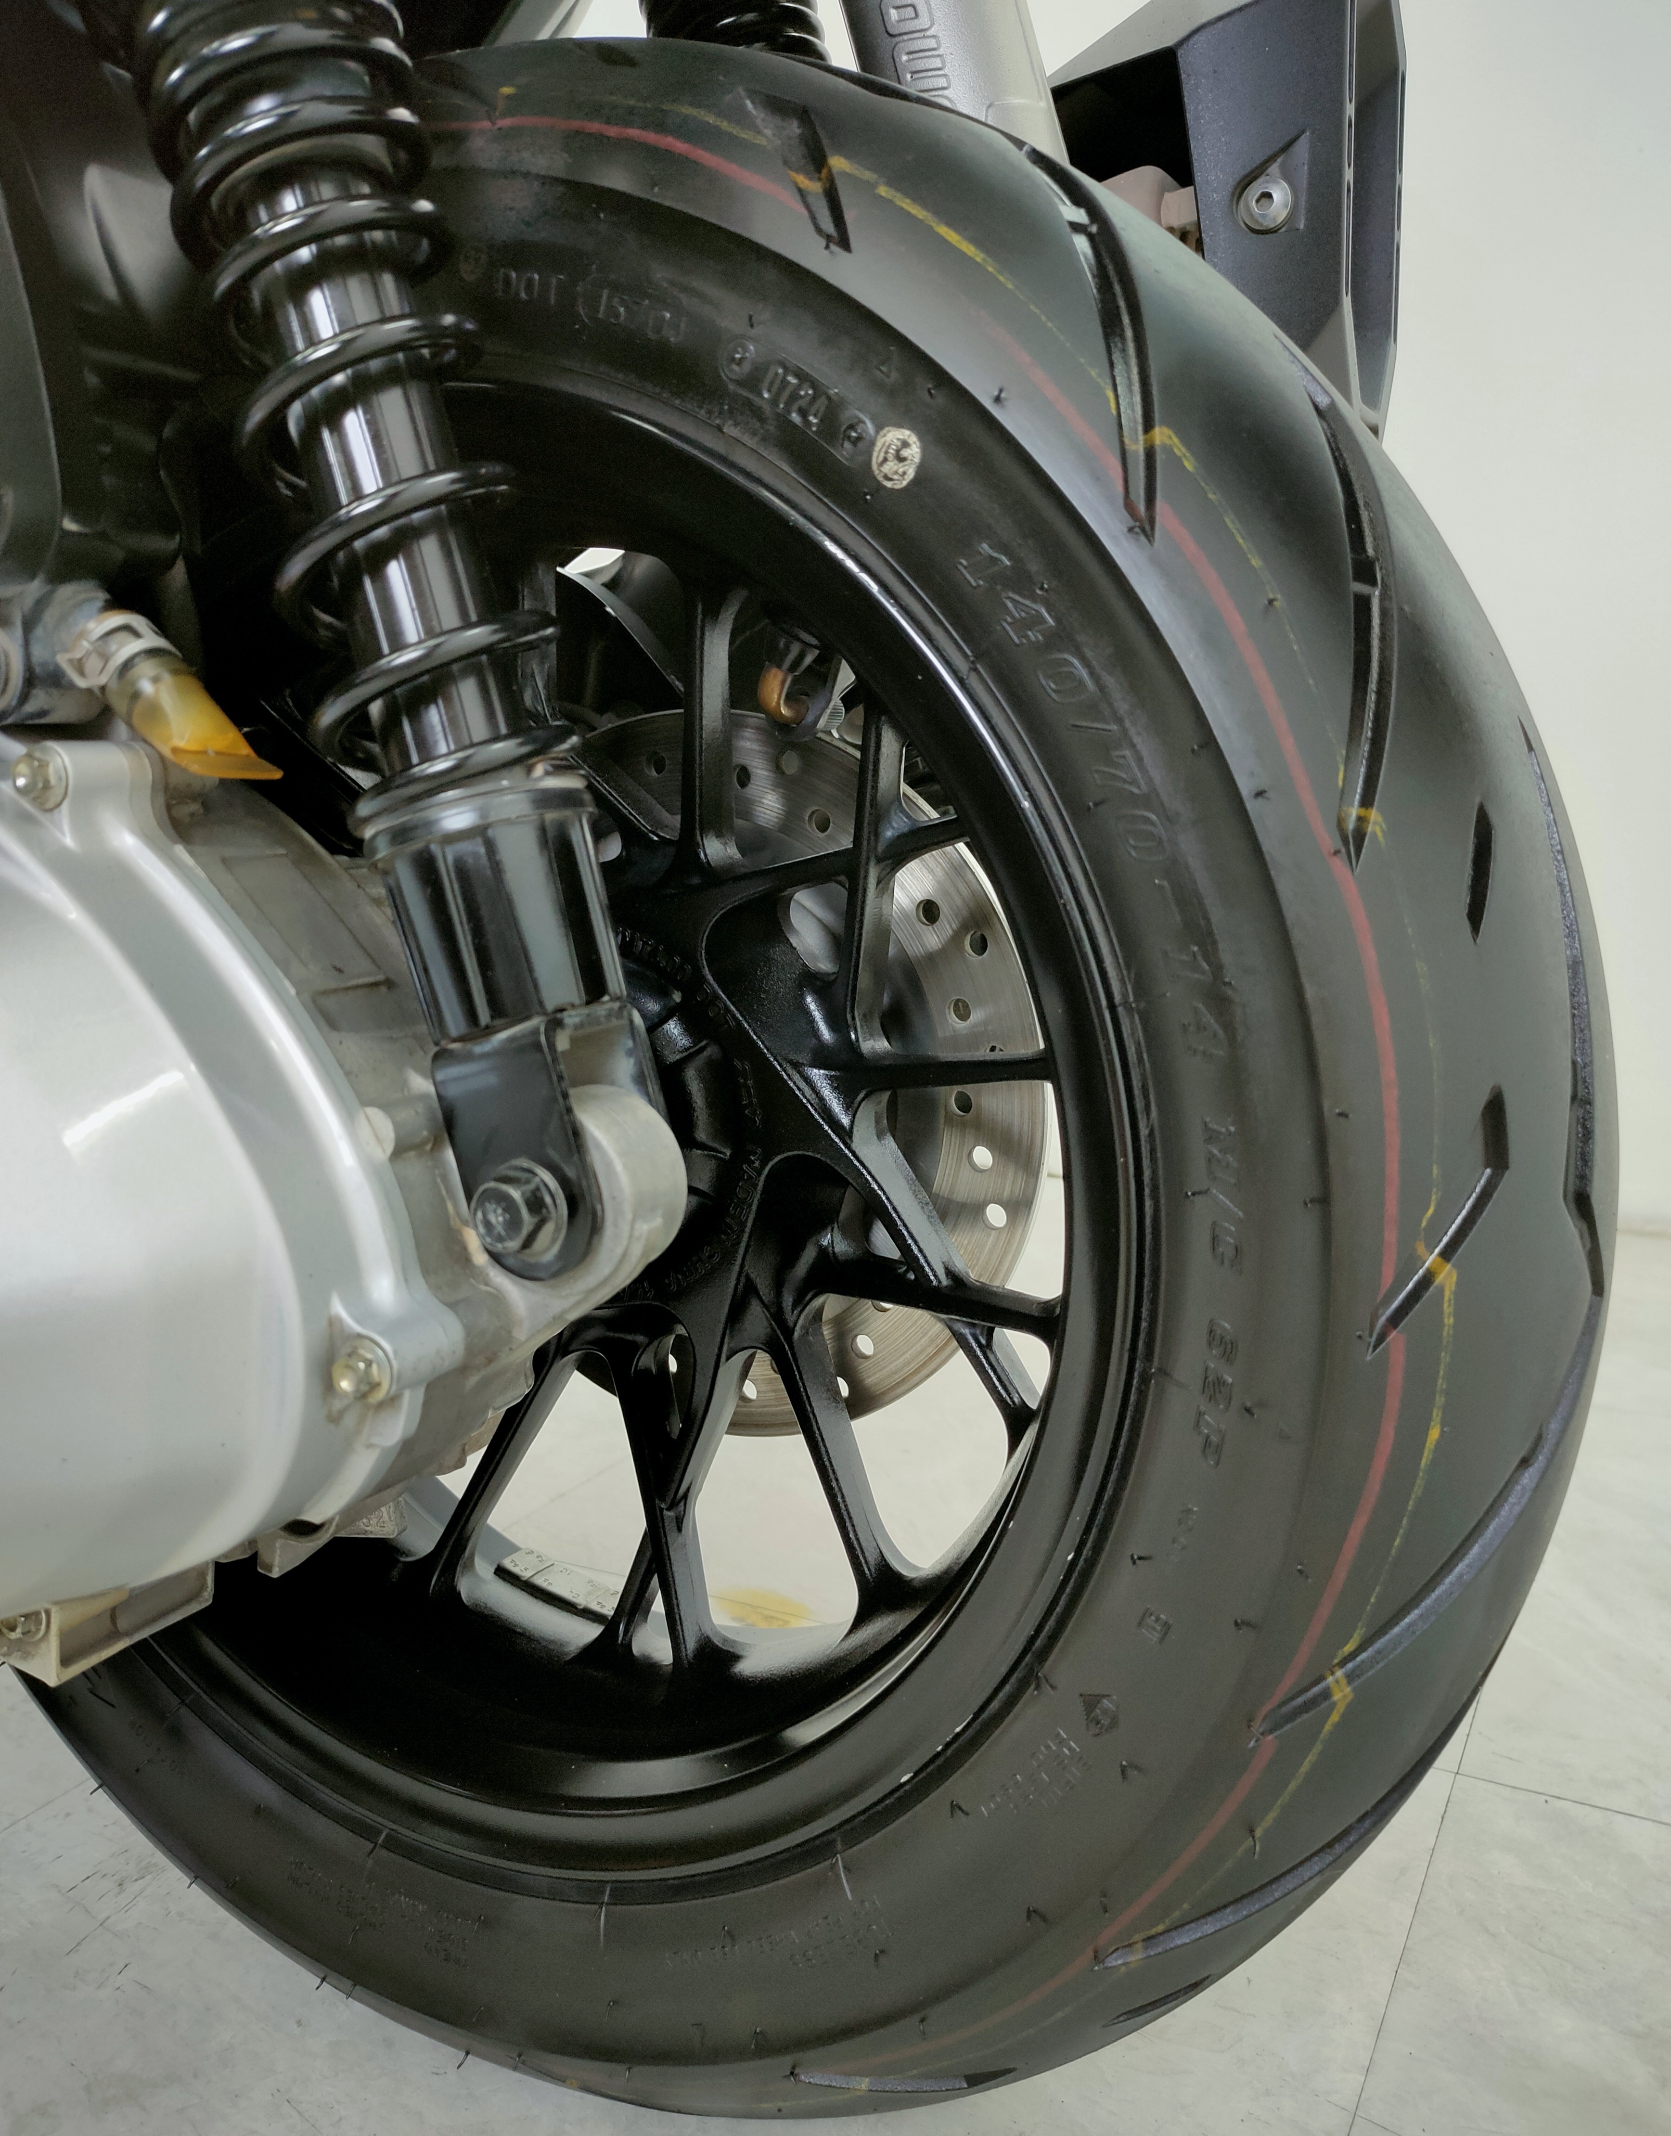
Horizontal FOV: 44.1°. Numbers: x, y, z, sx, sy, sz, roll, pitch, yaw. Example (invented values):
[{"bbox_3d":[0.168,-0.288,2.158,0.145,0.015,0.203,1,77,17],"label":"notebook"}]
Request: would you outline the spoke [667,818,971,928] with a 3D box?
[{"bbox_3d":[0.000,-0.050,0.544,0.018,0.015,0.108,-16,3,-43],"label":"spoke"}]

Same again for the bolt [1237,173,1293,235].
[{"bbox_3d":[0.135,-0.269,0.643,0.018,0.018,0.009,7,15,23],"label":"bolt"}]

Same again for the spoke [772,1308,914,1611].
[{"bbox_3d":[0.002,0.108,0.569,0.018,0.011,0.084,15,42,-46],"label":"spoke"}]

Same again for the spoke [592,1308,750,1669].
[{"bbox_3d":[-0.045,0.122,0.599,0.043,0.097,0.021,-2,-12,29],"label":"spoke"}]

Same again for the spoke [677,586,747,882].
[{"bbox_3d":[-0.034,-0.093,0.554,0.011,0.081,0.018,26,44,23],"label":"spoke"}]

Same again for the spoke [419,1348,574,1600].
[{"bbox_3d":[-0.102,0.121,0.628,0.011,0.084,0.018,26,-4,23],"label":"spoke"}]

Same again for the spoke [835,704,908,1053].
[{"bbox_3d":[0.010,-0.050,0.540,0.011,0.100,0.018,28,47,22],"label":"spoke"}]

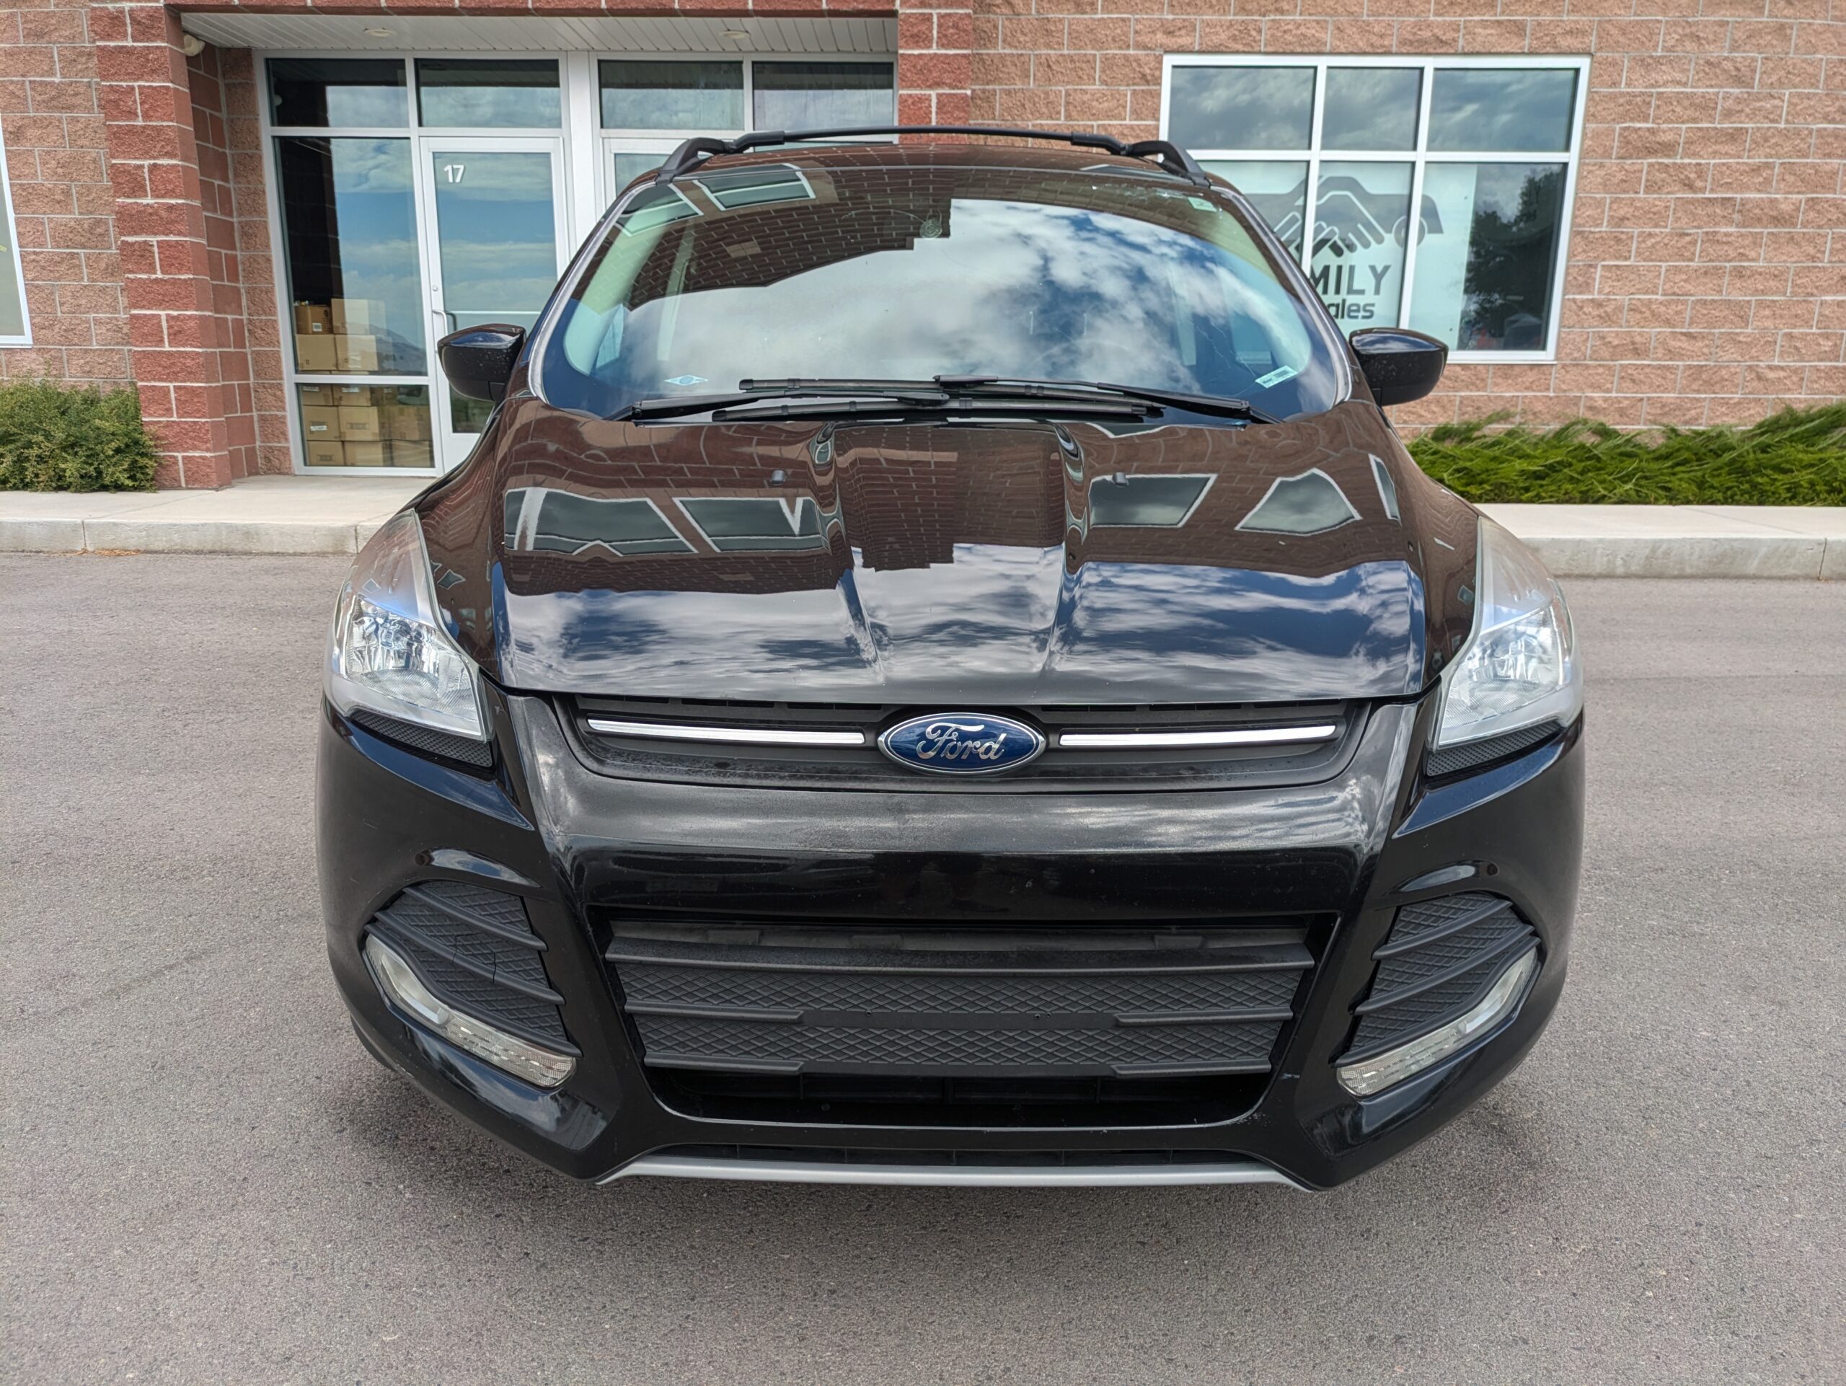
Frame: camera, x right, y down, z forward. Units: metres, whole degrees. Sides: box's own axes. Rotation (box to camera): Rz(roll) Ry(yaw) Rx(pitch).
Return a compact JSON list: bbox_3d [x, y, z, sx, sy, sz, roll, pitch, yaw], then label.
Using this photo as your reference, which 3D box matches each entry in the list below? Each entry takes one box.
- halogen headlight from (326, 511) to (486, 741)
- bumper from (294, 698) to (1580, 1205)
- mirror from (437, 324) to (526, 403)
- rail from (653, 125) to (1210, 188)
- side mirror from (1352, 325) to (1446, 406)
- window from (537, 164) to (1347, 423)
[{"bbox_3d":[-0.646,-0.095,1.738,0.325,0.240,0.590,0,14,-1],"label":"halogen headlight"},{"bbox_3d":[0.041,0.254,1.650,1.800,0.585,0.540,0,14,-1],"label":"bumper"},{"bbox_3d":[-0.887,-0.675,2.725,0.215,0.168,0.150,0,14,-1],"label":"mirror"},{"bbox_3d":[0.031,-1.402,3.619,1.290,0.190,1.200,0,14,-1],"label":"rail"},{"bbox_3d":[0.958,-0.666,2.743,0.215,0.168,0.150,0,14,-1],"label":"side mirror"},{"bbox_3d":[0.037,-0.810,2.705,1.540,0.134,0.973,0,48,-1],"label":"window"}]

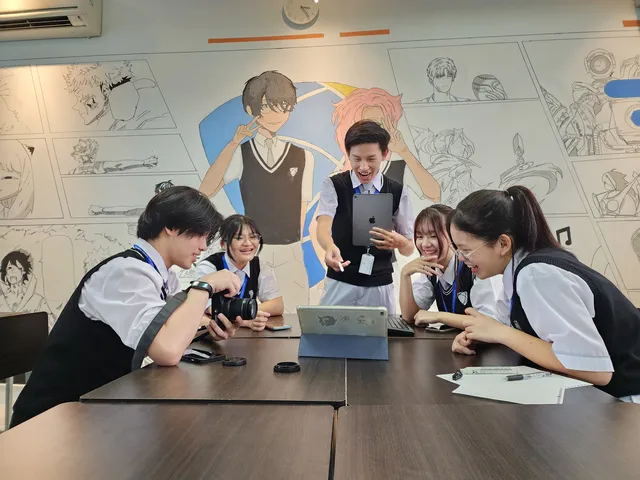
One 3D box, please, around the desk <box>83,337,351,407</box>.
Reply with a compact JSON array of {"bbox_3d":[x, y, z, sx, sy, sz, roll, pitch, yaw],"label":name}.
[{"bbox_3d":[-0.200,0.708,1.179,0.548,0.740,0.654,0,-2,4],"label":"desk"}]

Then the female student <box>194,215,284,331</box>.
[{"bbox_3d":[-0.358,0.498,1.834,0.450,1.206,0.620,0,-2,-16],"label":"female student"}]

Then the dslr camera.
[{"bbox_3d":[-0.242,0.195,1.190,0.120,0.092,0.125,-1,-2,10],"label":"dslr camera"}]

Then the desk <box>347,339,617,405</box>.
[{"bbox_3d":[0.354,0.705,1.154,0.548,0.740,0.654,0,-2,4],"label":"desk"}]

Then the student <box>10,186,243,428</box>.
[{"bbox_3d":[-0.558,0.464,1.245,0.700,1.235,0.500,0,-2,-5],"label":"student"}]

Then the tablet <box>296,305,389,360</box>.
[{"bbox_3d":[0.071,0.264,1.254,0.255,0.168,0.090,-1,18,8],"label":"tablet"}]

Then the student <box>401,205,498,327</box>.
[{"bbox_3d":[0.532,0.477,1.685,0.470,1.231,0.600,-1,-2,27],"label":"student"}]

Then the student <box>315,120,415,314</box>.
[{"bbox_3d":[0.216,0.274,2.042,0.480,1.664,0.420,0,-2,3],"label":"student"}]

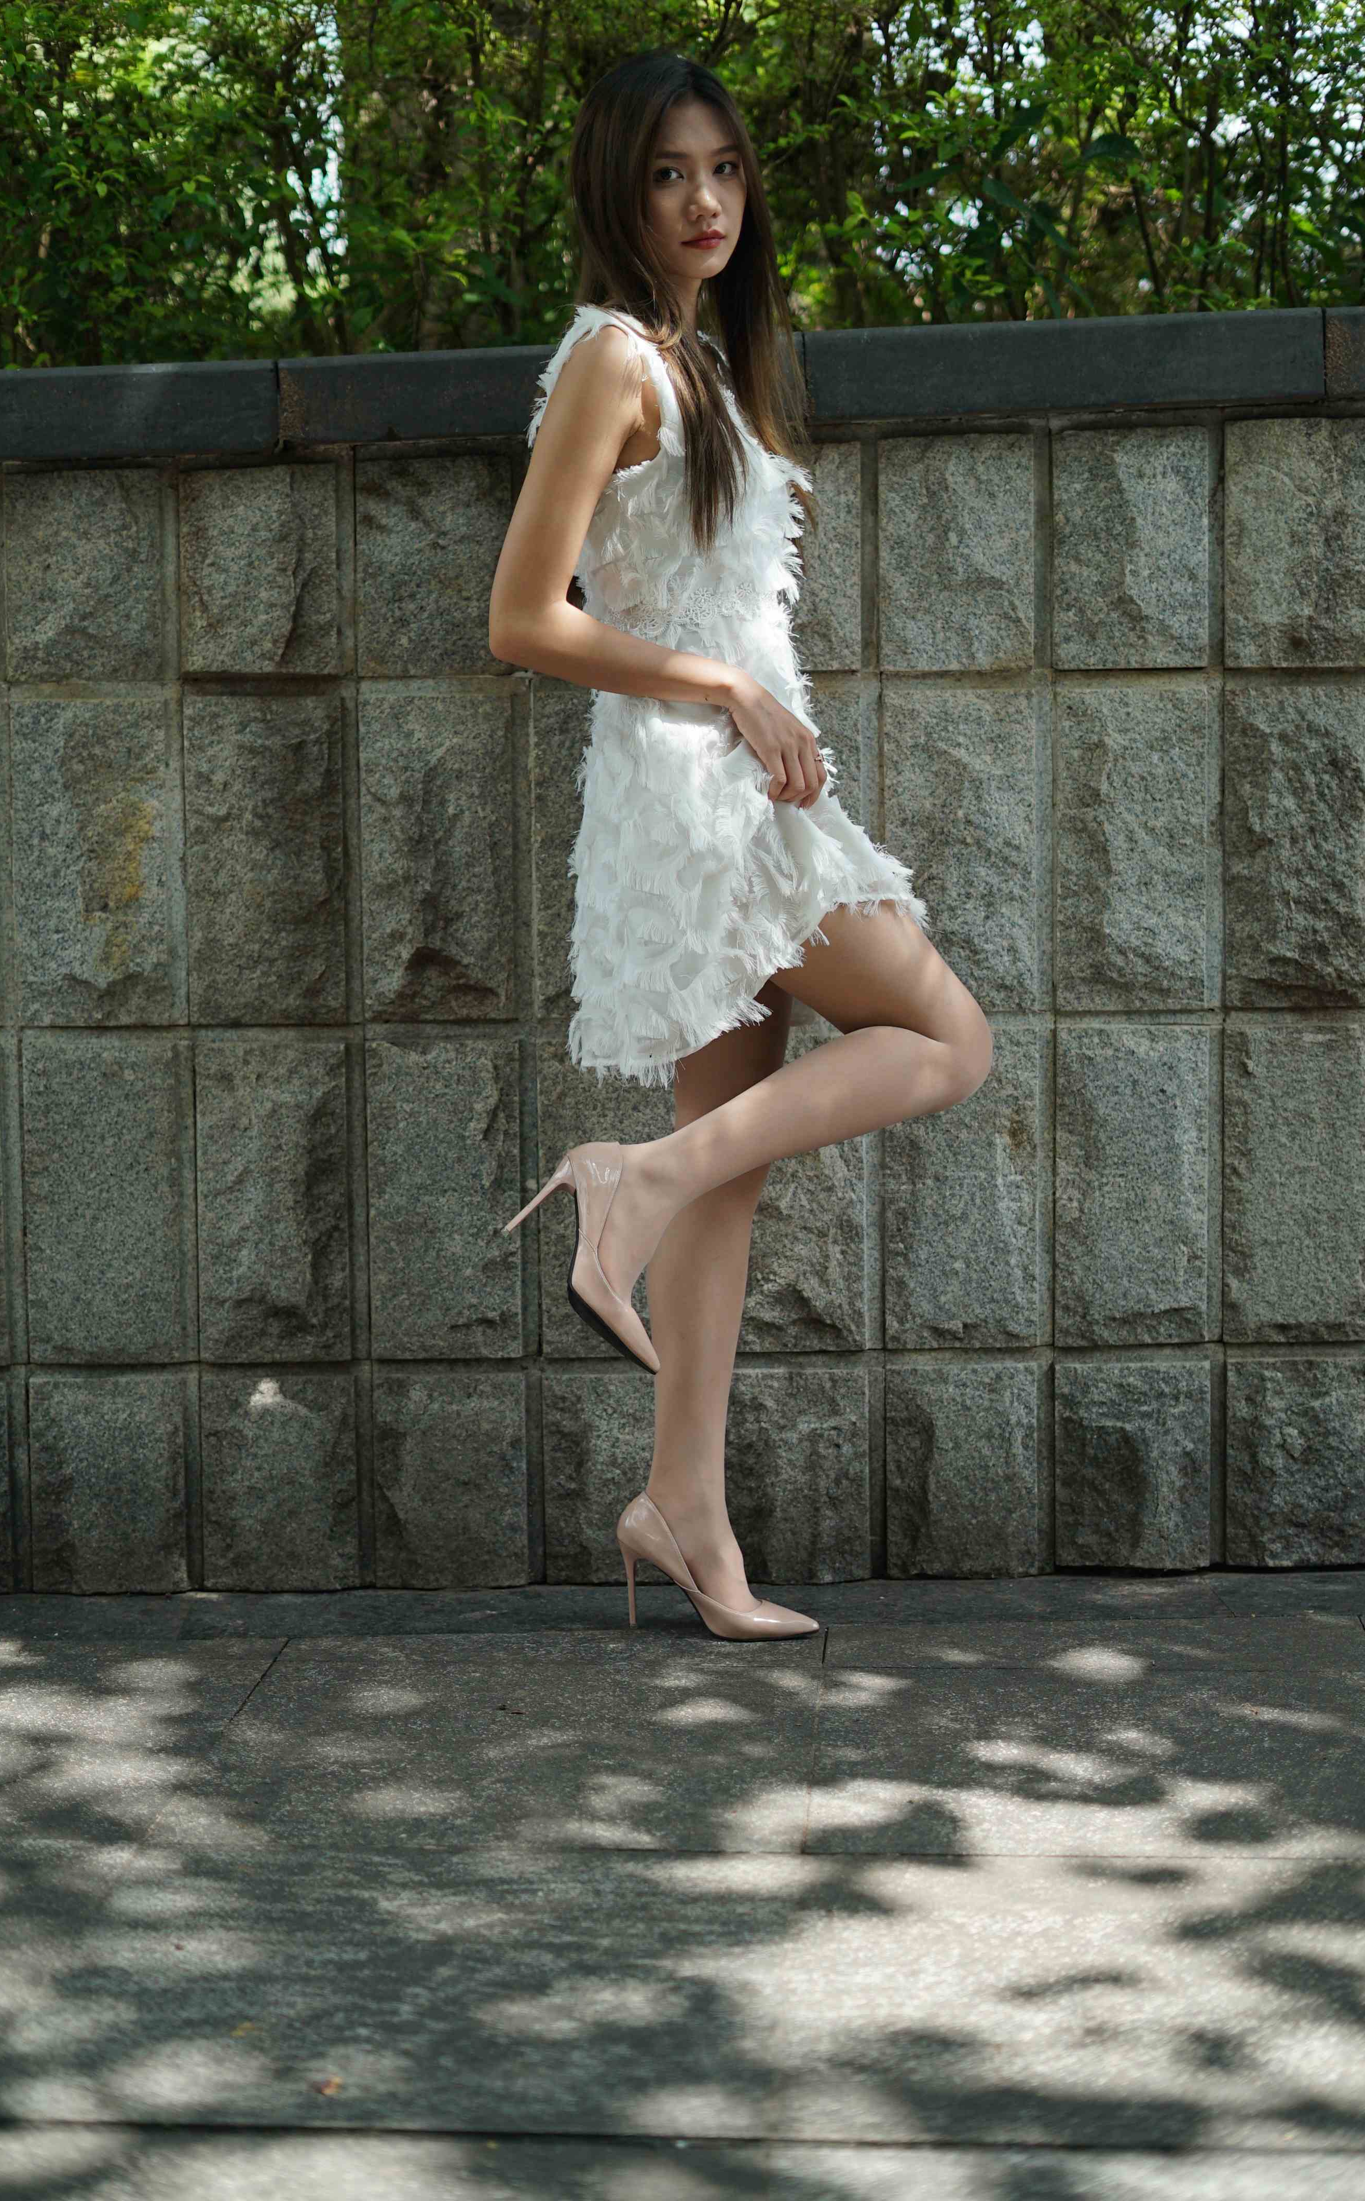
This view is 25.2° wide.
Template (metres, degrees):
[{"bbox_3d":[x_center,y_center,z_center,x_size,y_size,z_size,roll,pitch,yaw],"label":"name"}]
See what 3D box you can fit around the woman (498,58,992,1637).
[{"bbox_3d":[0.066,-0.276,3.350,0.530,1.740,0.430,1,5,22],"label":"woman"}]

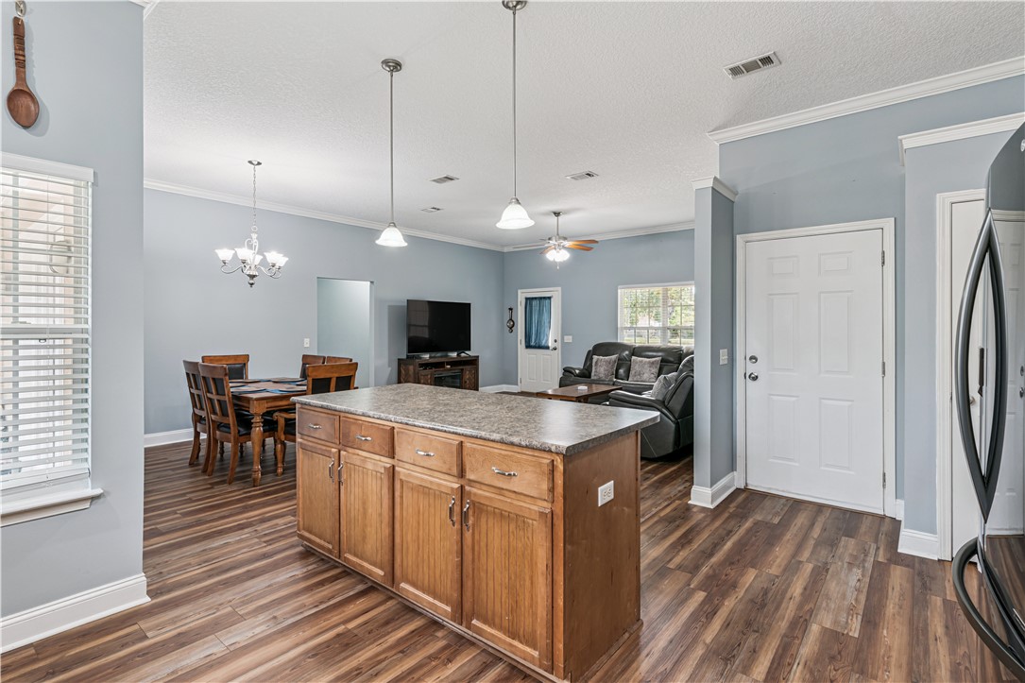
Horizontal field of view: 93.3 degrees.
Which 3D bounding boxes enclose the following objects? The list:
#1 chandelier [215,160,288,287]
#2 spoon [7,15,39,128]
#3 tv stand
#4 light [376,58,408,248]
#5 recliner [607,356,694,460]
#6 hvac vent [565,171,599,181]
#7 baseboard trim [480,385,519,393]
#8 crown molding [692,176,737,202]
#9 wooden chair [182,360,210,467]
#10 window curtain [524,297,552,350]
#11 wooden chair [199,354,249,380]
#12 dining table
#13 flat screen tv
[{"bbox_3d":[-2.594,-1.168,4.863,0.720,1.240,0.720,1,1,39],"label":"chandelier"},{"bbox_3d":[-2.074,-1.137,2.055,0.045,0.455,0.100,1,2,39],"label":"spoon"},{"bbox_3d":[-1.261,0.690,8.549,0.460,0.820,1.480,1,2,39],"label":"tv stand"},{"bbox_3d":[-0.766,-1.201,3.091,0.203,1.160,0.203,0,1,0],"label":"light"},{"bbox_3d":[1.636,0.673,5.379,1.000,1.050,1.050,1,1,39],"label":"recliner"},{"bbox_3d":[0.762,-1.789,5.267,0.300,0.020,0.200,1,1,39],"label":"hvac vent"},{"bbox_3d":[-0.238,1.017,9.867,0.390,0.135,0.770,1,1,39],"label":"baseboard trim"},{"bbox_3d":[1.600,-1.201,3.880,0.225,0.075,0.610,1,1,39],"label":"crown molding"},{"bbox_3d":[-2.853,0.694,4.819,0.490,1.030,0.600,1,2,39],"label":"wooden chair"},{"bbox_3d":[0.522,-0.364,9.769,0.650,1.050,0.060,1,2,39],"label":"window curtain"},{"bbox_3d":[-3.011,0.680,5.308,0.610,1.030,0.540,1,2,39],"label":"wooden chair"},{"bbox_3d":[-2.443,0.832,4.902,1.565,0.757,0.970,1,1,39],"label":"dining table"},{"bbox_3d":[-1.240,-0.206,8.480,0.260,0.977,1.460,1,2,39],"label":"flat screen tv"}]

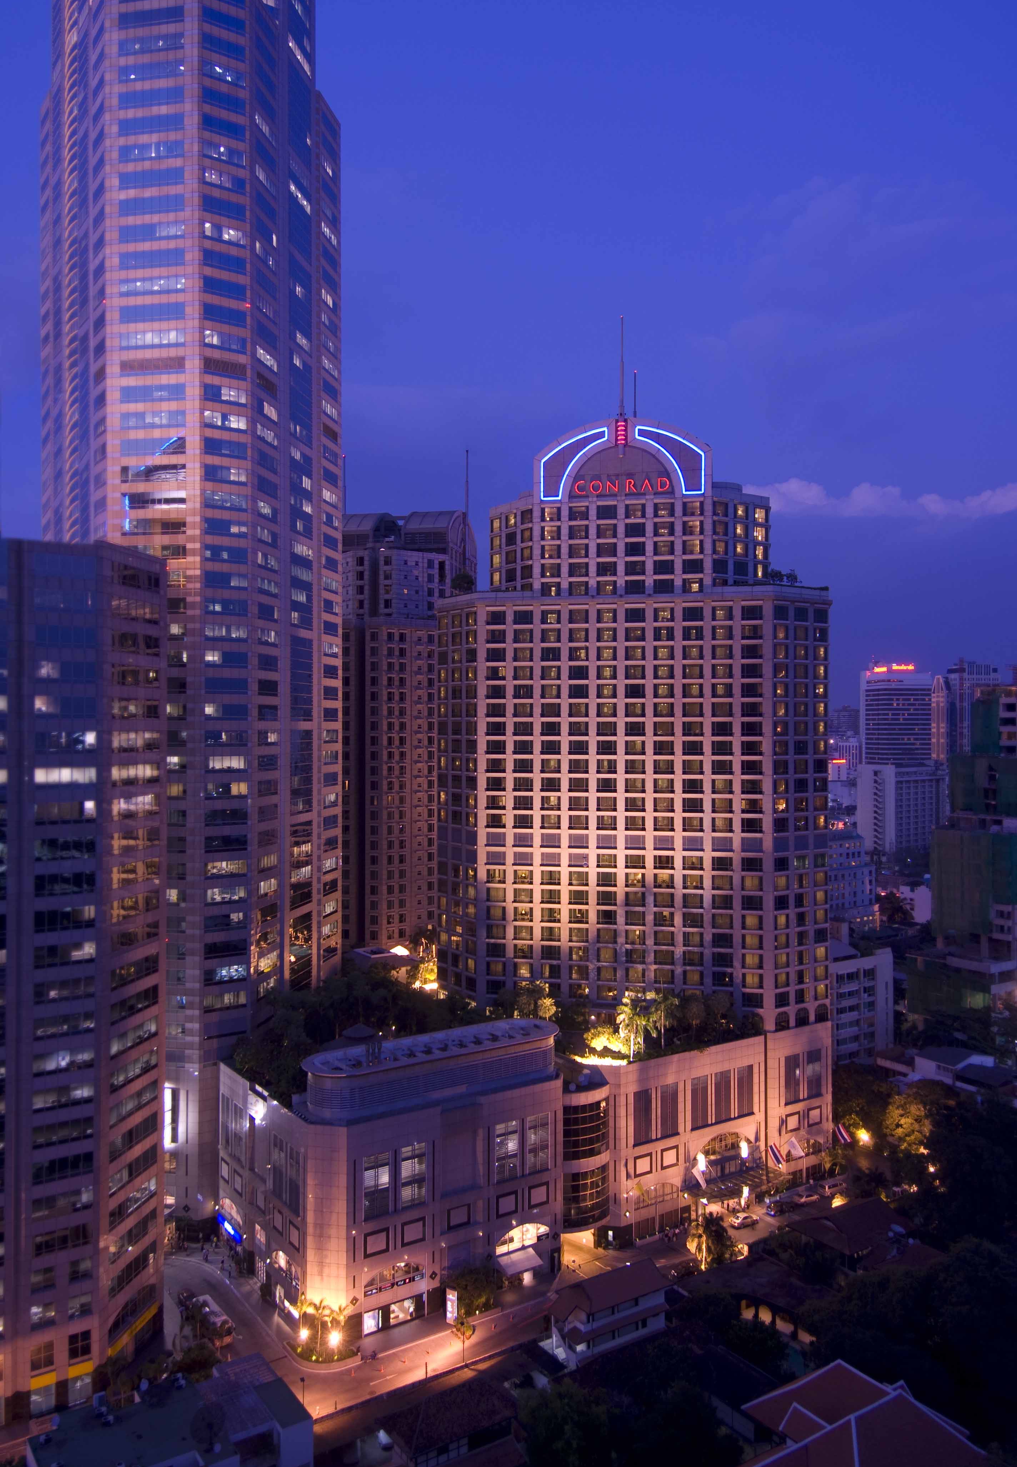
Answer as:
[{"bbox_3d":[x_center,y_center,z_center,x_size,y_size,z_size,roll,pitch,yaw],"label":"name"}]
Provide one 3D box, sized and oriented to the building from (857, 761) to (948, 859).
[{"bbox_3d":[227.320,45.380,613.480,45.750,58.400,26.190,0,0,-32],"label":"building"}]

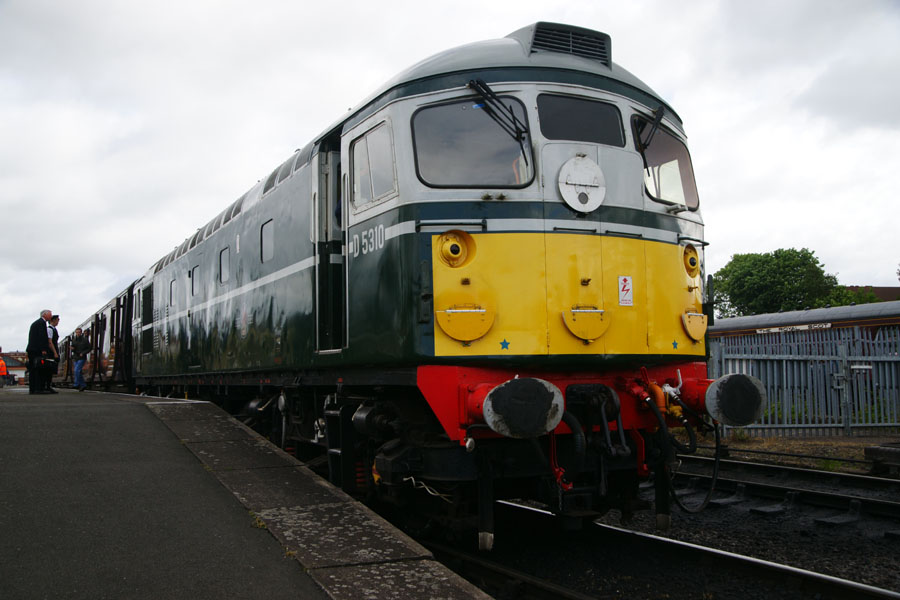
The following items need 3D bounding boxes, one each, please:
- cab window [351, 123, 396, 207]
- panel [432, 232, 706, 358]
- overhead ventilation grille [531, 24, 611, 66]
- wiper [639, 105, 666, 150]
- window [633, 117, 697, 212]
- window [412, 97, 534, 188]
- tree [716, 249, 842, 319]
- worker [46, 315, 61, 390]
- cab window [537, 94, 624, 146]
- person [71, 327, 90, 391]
[{"bbox_3d":[-0.563,-0.967,6.340,0.050,0.540,0.810,1,-6,-27],"label":"cab window"},{"bbox_3d":[0.988,-0.030,6.175,2.360,0.860,0.240,1,-6,-27],"label":"panel"},{"bbox_3d":[0.887,-1.861,6.457,0.710,0.240,0.120,1,-6,-27],"label":"overhead ventilation grille"},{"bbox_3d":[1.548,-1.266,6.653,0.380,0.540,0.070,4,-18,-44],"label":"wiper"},{"bbox_3d":[1.678,-1.044,6.751,0.780,0.680,0.060,4,-18,-44],"label":"window"},{"bbox_3d":[0.156,-1.080,5.972,0.780,0.680,0.060,0,-16,-10],"label":"window"},{"bbox_3d":[20.834,1.440,56.000,7.800,9.500,7.800,-3,-5,20],"label":"tree"},{"bbox_3d":[-8.769,1.169,19.300,0.400,1.710,0.500,1,-6,-27],"label":"worker"},{"bbox_3d":[0.955,-1.284,6.296,0.720,0.355,0.050,1,-15,-27],"label":"cab window"},{"bbox_3d":[-10.220,1.646,24.200,0.560,1.730,0.420,1,-6,-27],"label":"person"}]

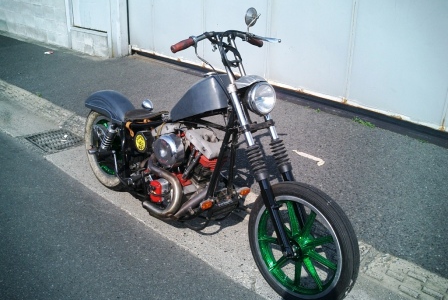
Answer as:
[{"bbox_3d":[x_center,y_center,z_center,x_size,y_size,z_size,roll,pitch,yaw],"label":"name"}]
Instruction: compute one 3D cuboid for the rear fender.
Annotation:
[{"bbox_3d":[-0.749,-0.303,3.188,0.540,0.200,0.200,24,24,38],"label":"rear fender"}]

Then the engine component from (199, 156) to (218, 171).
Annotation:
[{"bbox_3d":[-0.089,0.077,2.594,0.140,0.085,0.130,24,24,38],"label":"engine component"}]

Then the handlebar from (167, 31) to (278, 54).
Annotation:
[{"bbox_3d":[0.031,-0.587,2.402,0.710,0.120,0.250,-19,29,-40],"label":"handlebar"}]

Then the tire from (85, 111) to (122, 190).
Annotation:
[{"bbox_3d":[-0.789,-0.046,3.277,0.650,0.650,0.130,24,24,38],"label":"tire"}]

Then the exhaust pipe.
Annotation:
[{"bbox_3d":[-0.365,0.227,2.654,0.350,0.310,0.140,24,24,38],"label":"exhaust pipe"}]

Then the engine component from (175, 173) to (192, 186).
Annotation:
[{"bbox_3d":[-0.244,0.178,2.732,0.120,0.080,0.110,24,24,38],"label":"engine component"}]

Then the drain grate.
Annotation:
[{"bbox_3d":[-1.546,-0.091,4.120,0.380,0.040,0.420,-19,33,-41],"label":"drain grate"}]

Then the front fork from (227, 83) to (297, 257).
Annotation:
[{"bbox_3d":[0.249,0.076,2.334,0.270,0.920,0.130,-12,-9,-46],"label":"front fork"}]

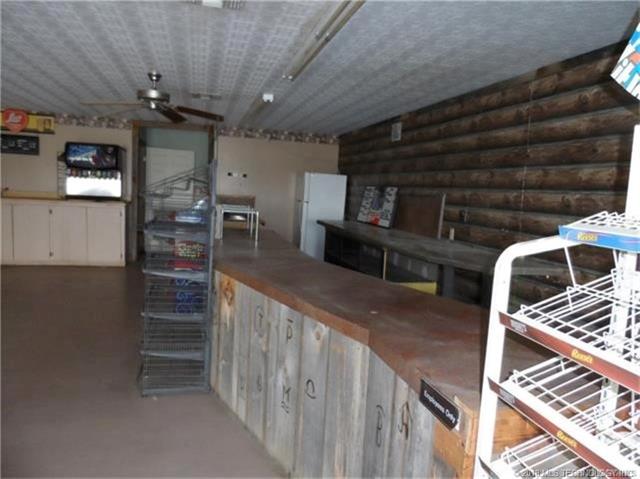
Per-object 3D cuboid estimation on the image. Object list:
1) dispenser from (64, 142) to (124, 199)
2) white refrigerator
[{"bbox_3d":[-3.592,-1.082,7.197,0.775,0.864,0.680,1,7,-15],"label":"dispenser"},{"bbox_3d":[-0.037,-0.284,7.761,0.720,1.692,0.780,1,7,-15],"label":"white refrigerator"}]

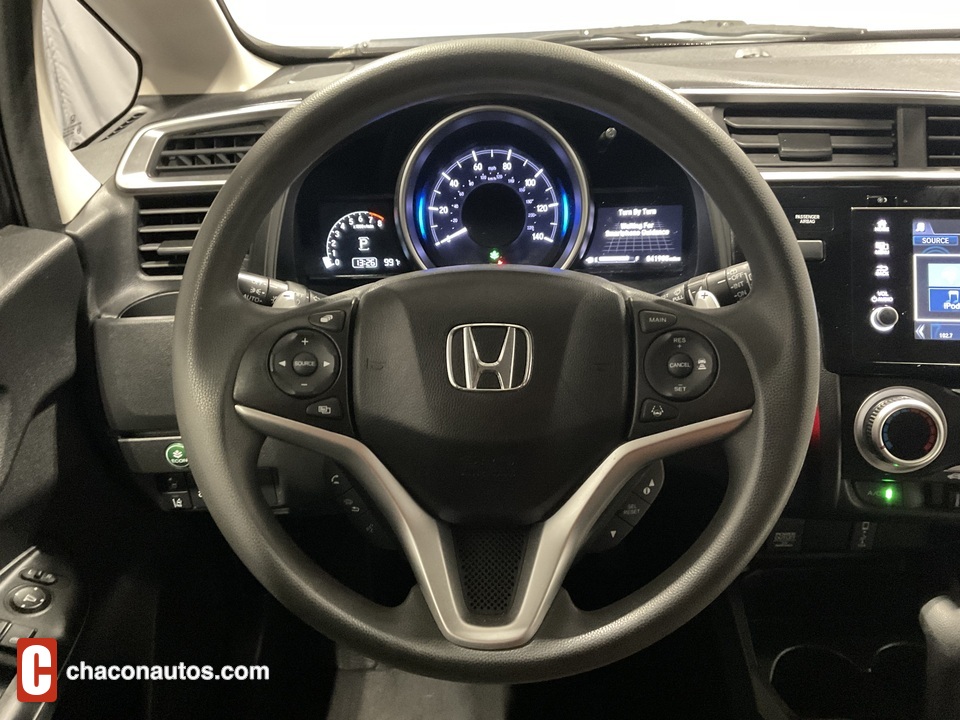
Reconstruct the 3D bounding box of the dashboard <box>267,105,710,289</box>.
[{"bbox_3d":[0.009,-0.137,0.670,0.345,0.158,0.090,0,8,2],"label":"dashboard"}]

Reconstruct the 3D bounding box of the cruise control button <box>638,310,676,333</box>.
[{"bbox_3d":[0.104,-0.023,0.472,0.022,0.013,0.008,0,-2,3],"label":"cruise control button"}]

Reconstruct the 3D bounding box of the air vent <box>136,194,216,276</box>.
[{"bbox_3d":[-0.242,-0.102,0.660,0.075,0.067,0.030,-2,11,-3],"label":"air vent"}]

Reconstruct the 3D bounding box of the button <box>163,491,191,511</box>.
[{"bbox_3d":[-0.271,0.126,0.720,0.026,0.018,0.010,-2,8,-2],"label":"button"}]

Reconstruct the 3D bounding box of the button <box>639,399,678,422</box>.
[{"bbox_3d":[0.105,0.030,0.472,0.023,0.013,0.008,0,-2,3],"label":"button"}]

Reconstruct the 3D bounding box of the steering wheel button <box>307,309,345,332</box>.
[{"bbox_3d":[-0.092,-0.024,0.481,0.021,0.013,0.008,0,-2,3],"label":"steering wheel button"}]

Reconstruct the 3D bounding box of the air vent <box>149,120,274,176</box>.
[{"bbox_3d":[-0.220,-0.176,0.665,0.106,0.046,0.030,-3,8,-5],"label":"air vent"}]

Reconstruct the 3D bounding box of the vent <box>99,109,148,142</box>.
[{"bbox_3d":[-0.310,-0.204,0.700,0.017,0.012,0.060,21,41,2],"label":"vent"}]

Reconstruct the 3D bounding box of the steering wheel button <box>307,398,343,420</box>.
[{"bbox_3d":[-0.093,0.030,0.481,0.021,0.013,0.008,0,-2,3],"label":"steering wheel button"}]

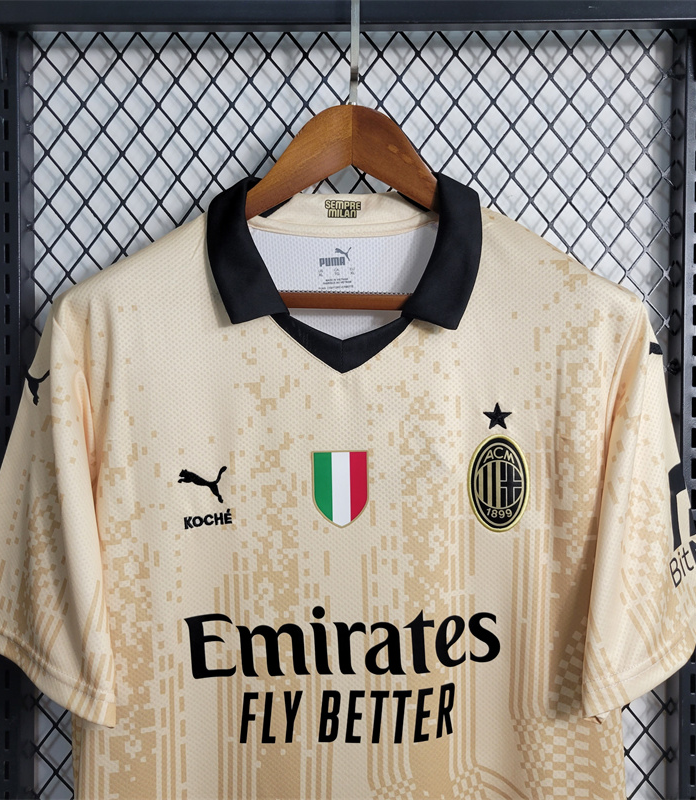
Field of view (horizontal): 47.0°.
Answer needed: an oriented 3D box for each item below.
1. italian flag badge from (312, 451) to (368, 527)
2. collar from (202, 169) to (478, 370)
[{"bbox_3d":[-0.007,0.078,0.710,0.051,0.068,0.004,-1,-5,0],"label":"italian flag badge"},{"bbox_3d":[-0.003,-0.119,0.760,0.257,0.190,0.110,0,2,0],"label":"collar"}]

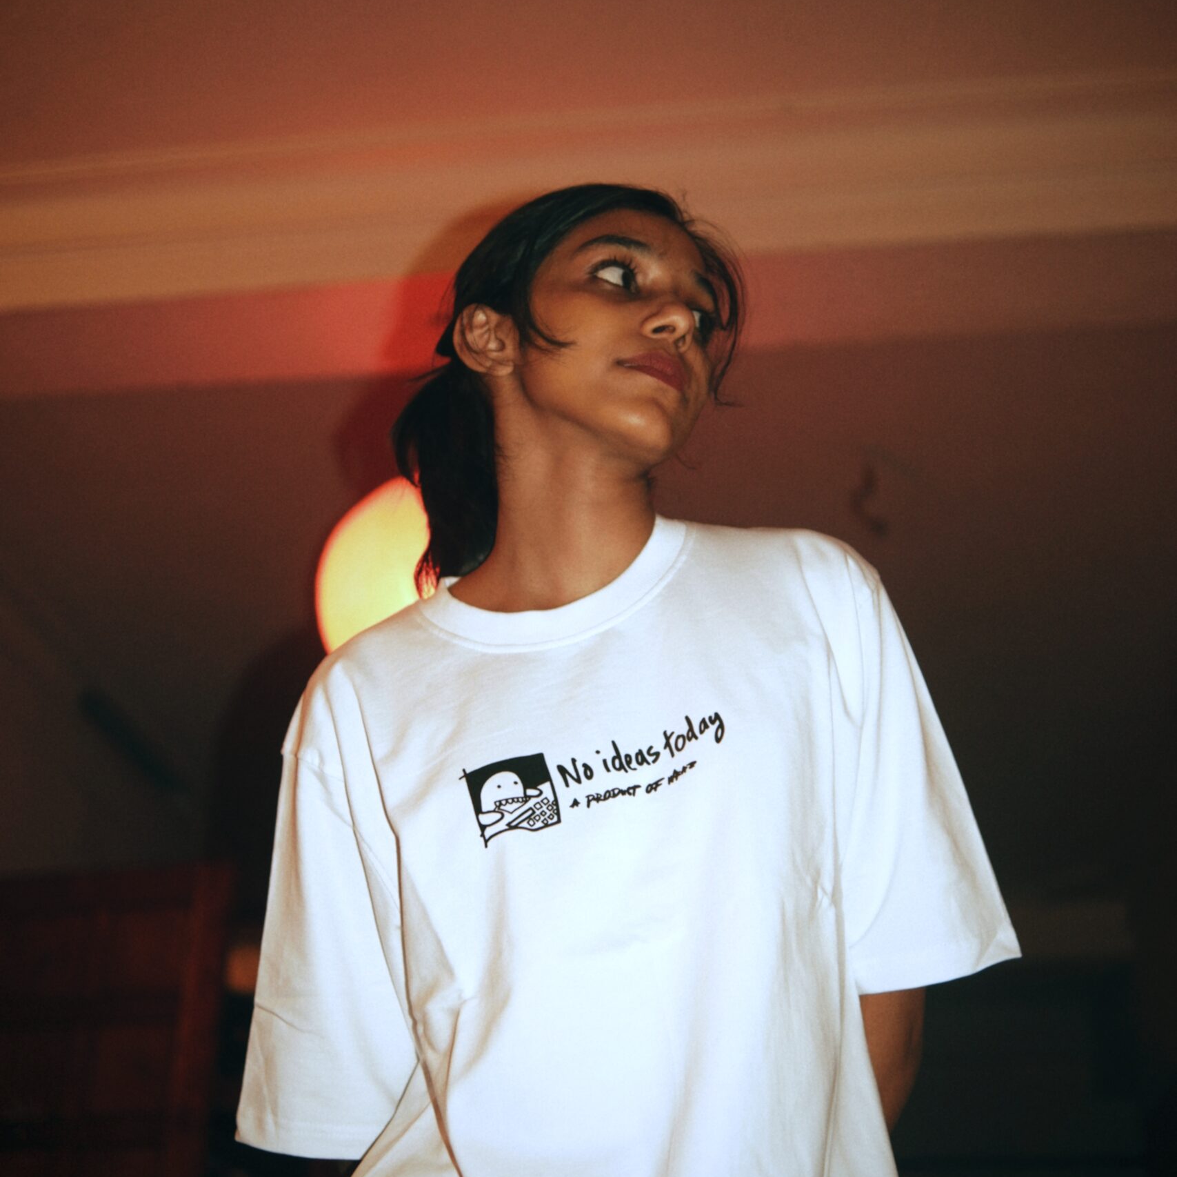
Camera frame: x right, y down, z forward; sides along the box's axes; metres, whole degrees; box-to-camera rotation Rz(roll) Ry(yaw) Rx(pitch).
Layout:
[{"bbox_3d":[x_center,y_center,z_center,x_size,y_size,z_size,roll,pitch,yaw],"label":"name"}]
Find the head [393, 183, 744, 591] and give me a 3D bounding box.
[{"bbox_3d":[0.000,-0.158,1.191,0.167,0.272,0.243,21,-28,-28],"label":"head"}]

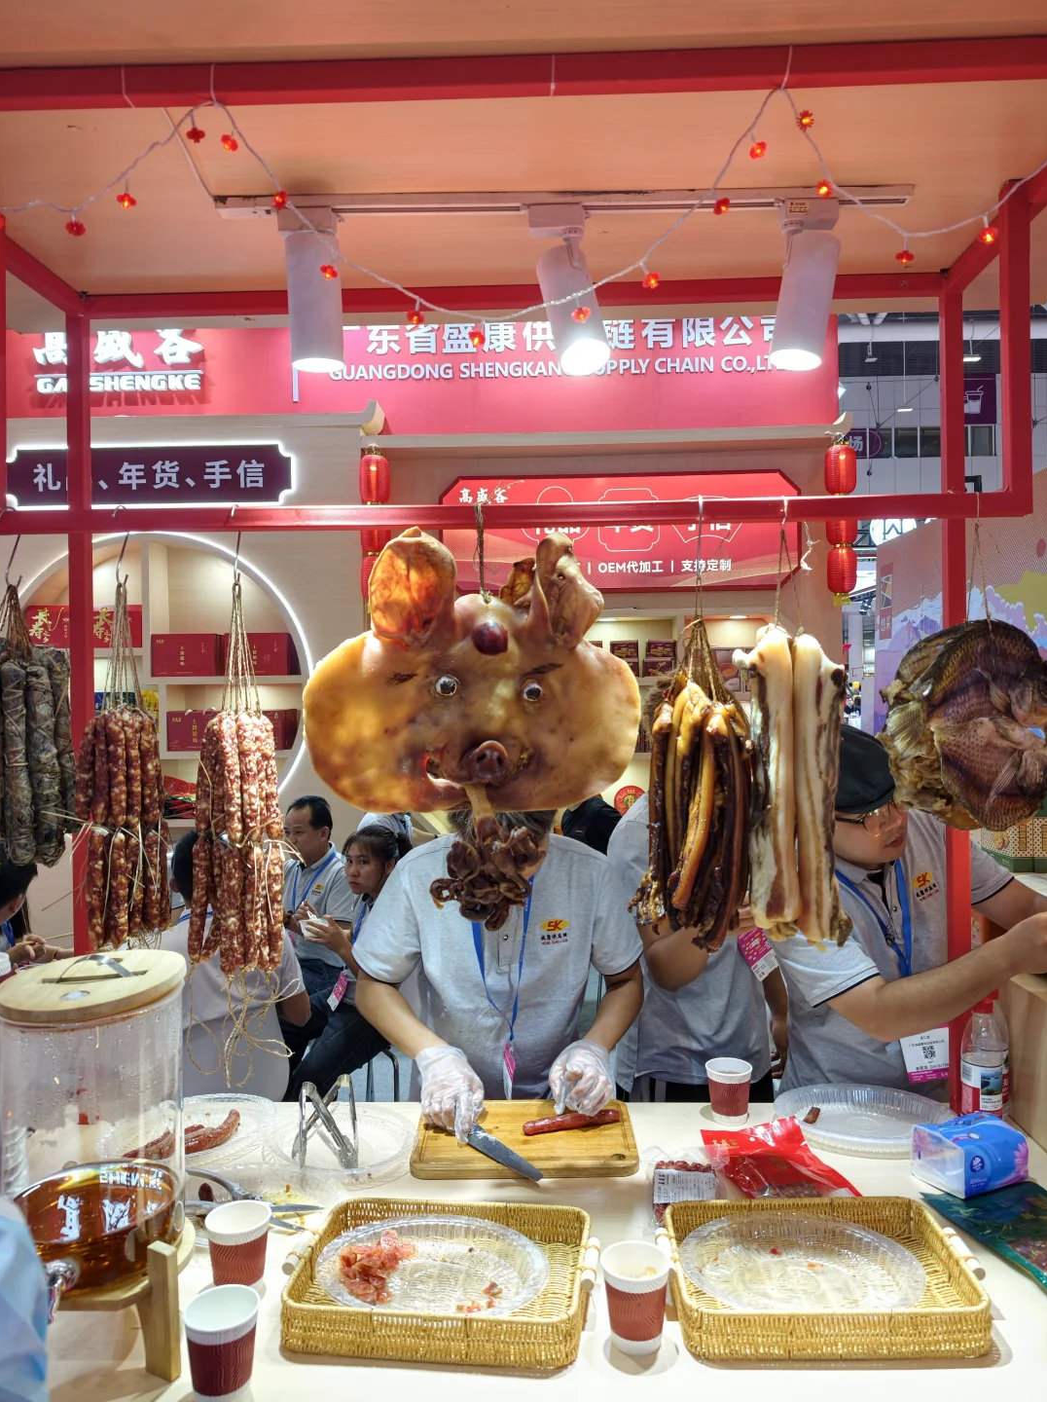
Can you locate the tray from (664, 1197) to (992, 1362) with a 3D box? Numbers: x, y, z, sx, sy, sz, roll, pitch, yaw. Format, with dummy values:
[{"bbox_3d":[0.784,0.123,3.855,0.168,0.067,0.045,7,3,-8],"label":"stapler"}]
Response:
[{"bbox_3d":[0.352,0.701,1.197,0.348,0.057,0.245,-1,0,2],"label":"tray"}]

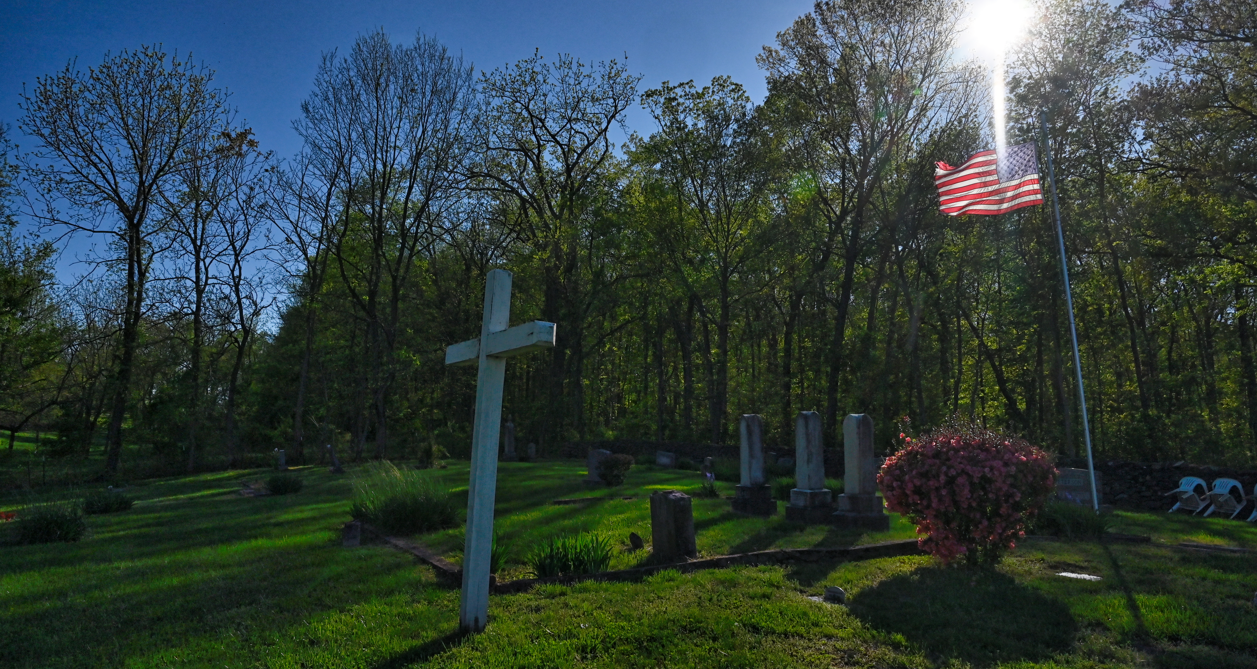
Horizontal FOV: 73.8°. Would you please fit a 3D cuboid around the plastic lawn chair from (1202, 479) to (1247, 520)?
[{"bbox_3d":[12.614,3.486,17.776,0.800,0.540,0.570,-28,8,-26],"label":"plastic lawn chair"}]

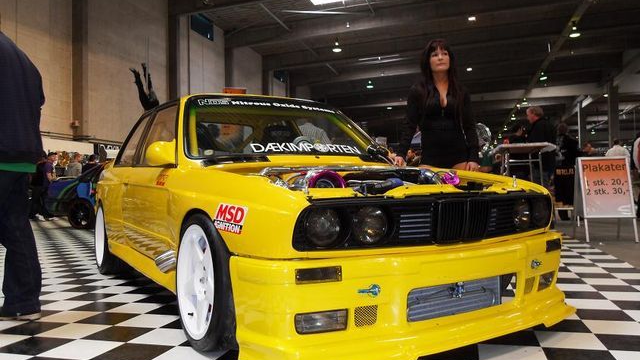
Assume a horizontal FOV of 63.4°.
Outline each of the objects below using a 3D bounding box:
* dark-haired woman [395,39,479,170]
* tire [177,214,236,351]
[{"bbox_3d":[0.820,-0.113,3.620,0.580,1.700,0.420,-1,-1,9],"label":"dark-haired woman"},{"bbox_3d":[-0.420,0.436,2.215,0.240,0.600,0.600,-1,-1,-31],"label":"tire"}]

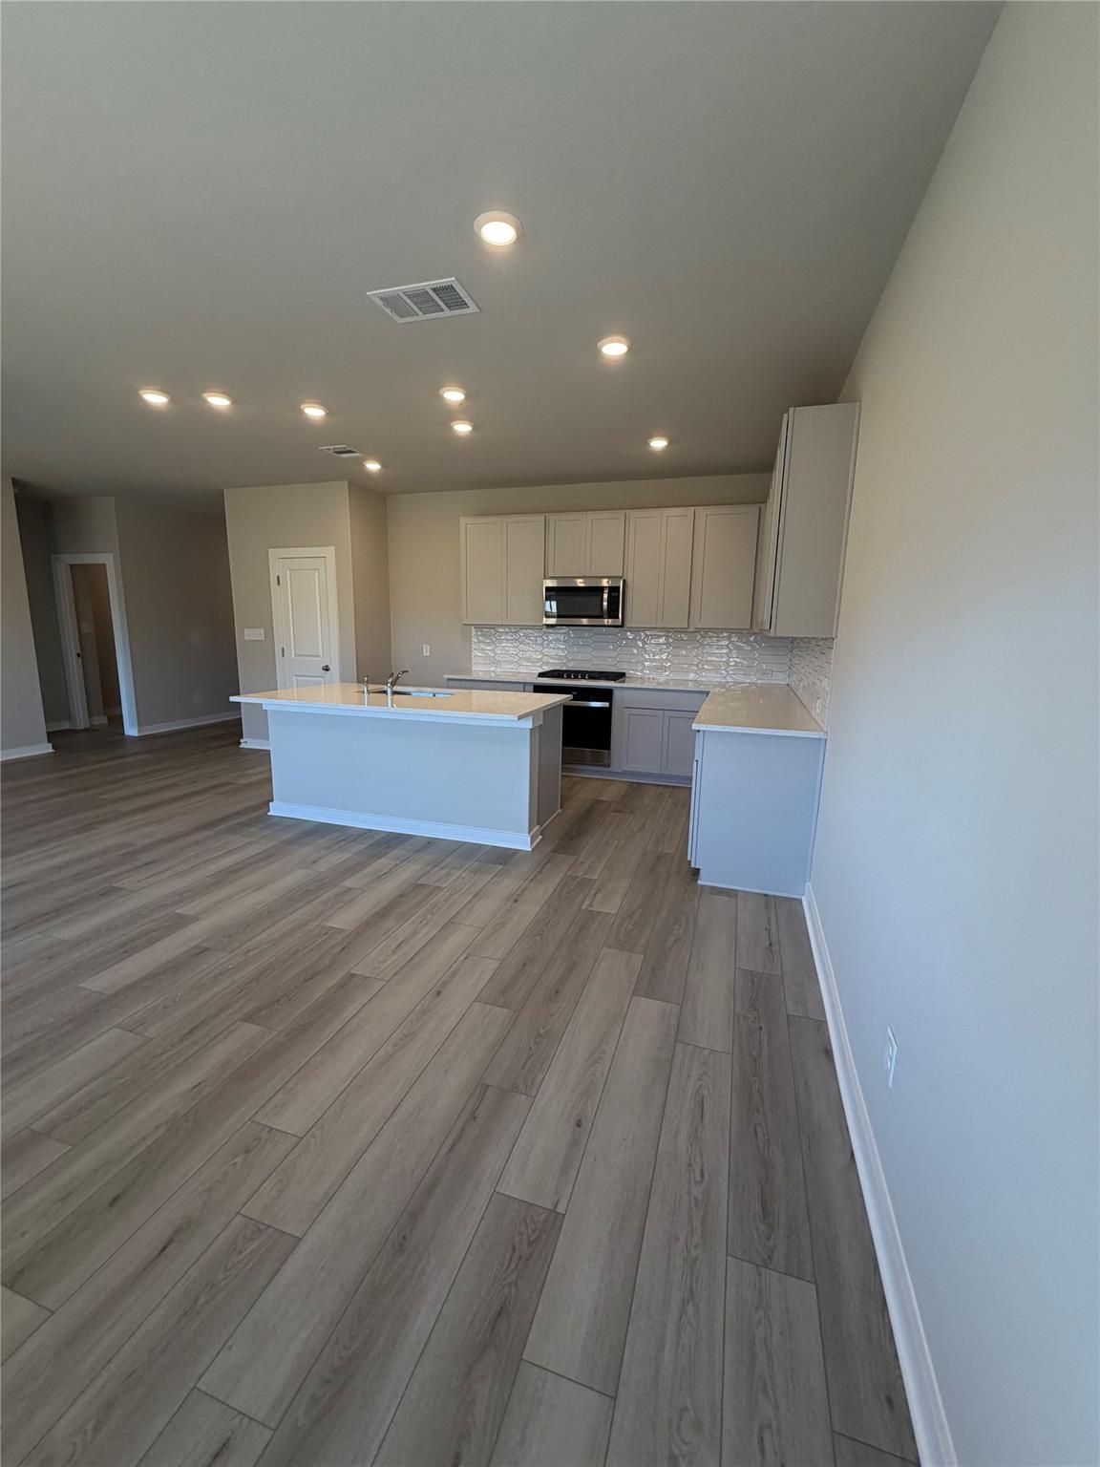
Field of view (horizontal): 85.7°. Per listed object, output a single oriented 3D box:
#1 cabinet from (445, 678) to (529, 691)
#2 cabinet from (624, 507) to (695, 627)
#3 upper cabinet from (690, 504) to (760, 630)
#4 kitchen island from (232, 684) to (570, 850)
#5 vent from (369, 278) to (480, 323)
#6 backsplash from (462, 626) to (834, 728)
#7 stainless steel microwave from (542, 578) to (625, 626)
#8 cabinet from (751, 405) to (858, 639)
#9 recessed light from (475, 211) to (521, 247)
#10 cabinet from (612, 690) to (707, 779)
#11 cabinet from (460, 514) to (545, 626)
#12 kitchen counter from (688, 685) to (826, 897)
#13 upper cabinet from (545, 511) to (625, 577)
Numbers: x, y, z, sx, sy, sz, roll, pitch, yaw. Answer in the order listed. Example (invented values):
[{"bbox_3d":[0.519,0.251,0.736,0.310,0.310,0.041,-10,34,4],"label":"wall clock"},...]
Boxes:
[{"bbox_3d":[-0.526,-0.120,6.038,0.880,0.880,0.620,4,11,18],"label":"cabinet"},{"bbox_3d":[1.012,-1.481,5.449,0.601,1.051,0.320,4,11,17],"label":"cabinet"},{"bbox_3d":[1.557,-1.442,5.281,0.542,1.051,0.320,4,11,17],"label":"upper cabinet"},{"bbox_3d":[-0.983,0.180,4.266,2.070,0.920,1.180,4,11,18],"label":"kitchen island"},{"bbox_3d":[-0.524,-1.808,2.493,0.400,0.022,0.250,4,11,17],"label":"vent"},{"bbox_3d":[0.290,-0.567,4.652,3.170,0.463,2.560,4,11,18],"label":"backsplash"},{"bbox_3d":[0.356,-1.232,5.663,0.757,0.440,0.398,4,11,17],"label":"stainless steel microwave"},{"bbox_3d":[1.613,-1.198,3.965,0.320,1.051,2.422,4,11,17],"label":"cabinet"},{"bbox_3d":[-0.174,-1.696,2.010,0.165,0.030,0.165,1,10,0],"label":"recessed light"},{"bbox_3d":[1.049,-0.030,5.534,0.805,0.815,0.628,4,11,17],"label":"cabinet"},{"bbox_3d":[-0.422,-1.588,5.898,0.870,1.050,0.325,4,11,18],"label":"cabinet"},{"bbox_3d":[1.470,0.198,4.393,0.654,0.912,2.591,4,11,17],"label":"kitchen counter"},{"bbox_3d":[0.363,-1.765,5.607,0.767,0.580,0.325,4,11,18],"label":"upper cabinet"}]

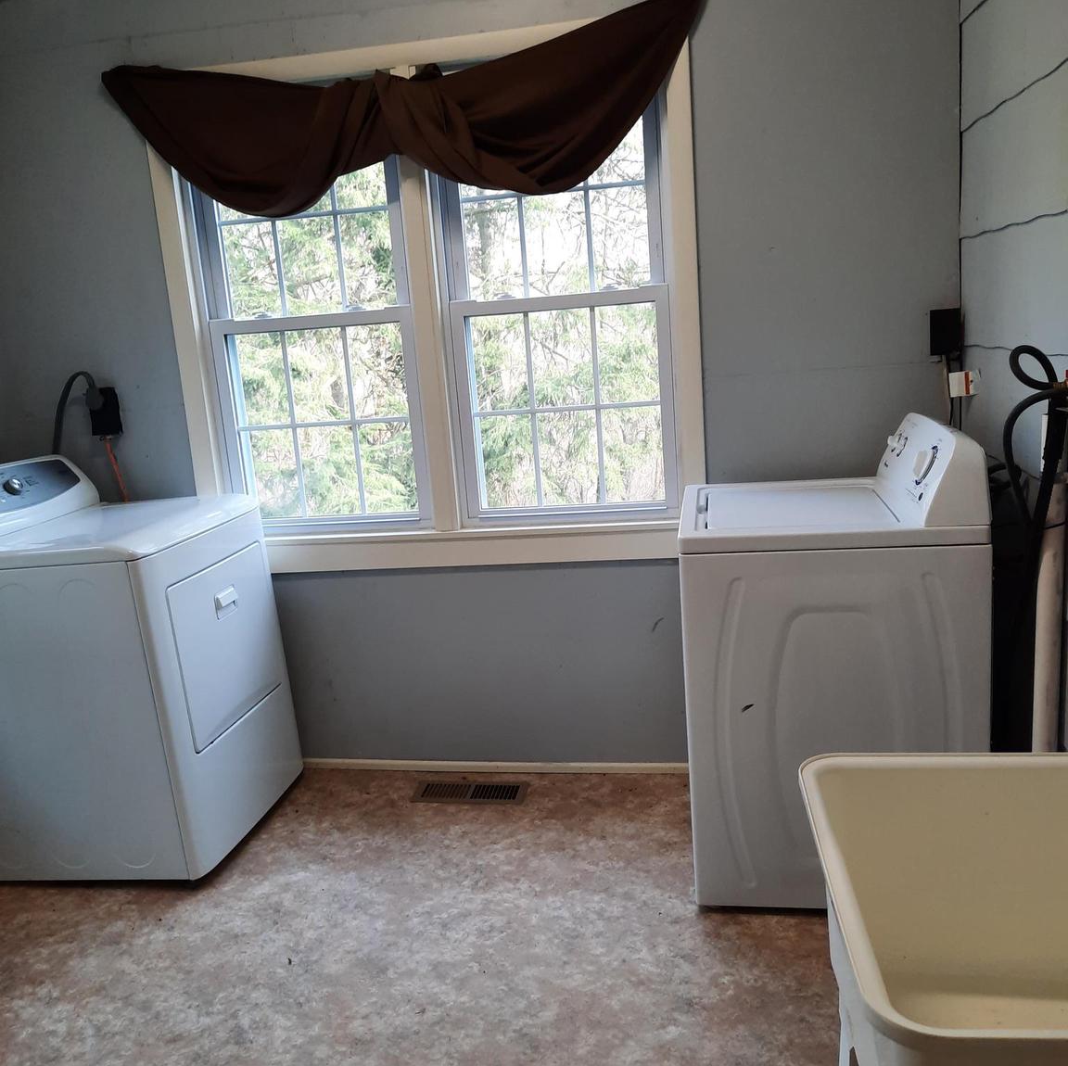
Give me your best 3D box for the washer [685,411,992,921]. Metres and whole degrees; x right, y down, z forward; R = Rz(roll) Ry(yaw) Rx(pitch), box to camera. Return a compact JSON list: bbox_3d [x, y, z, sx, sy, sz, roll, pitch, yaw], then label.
[{"bbox_3d":[0.719,0.281,2.619,0.655,1.105,0.690,-2,12,9],"label":"washer"}]

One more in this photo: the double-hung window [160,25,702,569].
[{"bbox_3d":[-0.324,-0.635,3.039,1.600,1.510,0.065,-2,12,11],"label":"double-hung window"}]

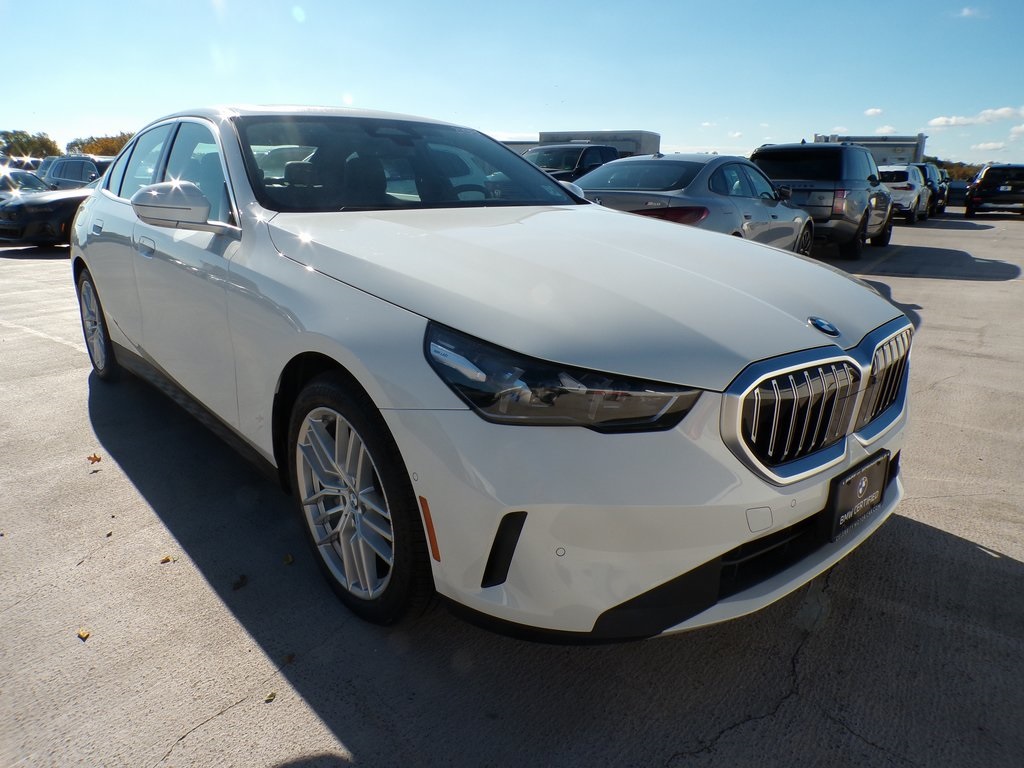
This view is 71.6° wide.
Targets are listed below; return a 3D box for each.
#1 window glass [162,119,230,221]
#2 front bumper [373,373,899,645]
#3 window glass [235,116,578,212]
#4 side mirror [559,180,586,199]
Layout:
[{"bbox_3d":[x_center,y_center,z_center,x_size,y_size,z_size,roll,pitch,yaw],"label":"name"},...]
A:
[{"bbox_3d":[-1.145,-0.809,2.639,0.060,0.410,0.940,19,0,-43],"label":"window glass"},{"bbox_3d":[0.641,0.168,1.951,1.880,0.540,0.610,-13,21,-38],"label":"front bumper"},{"bbox_3d":[-0.387,-0.873,2.918,1.500,0.140,0.880,-13,48,-39],"label":"window glass"},{"bbox_3d":[0.298,-0.932,3.571,0.250,0.165,0.170,-13,21,-39],"label":"side mirror"}]

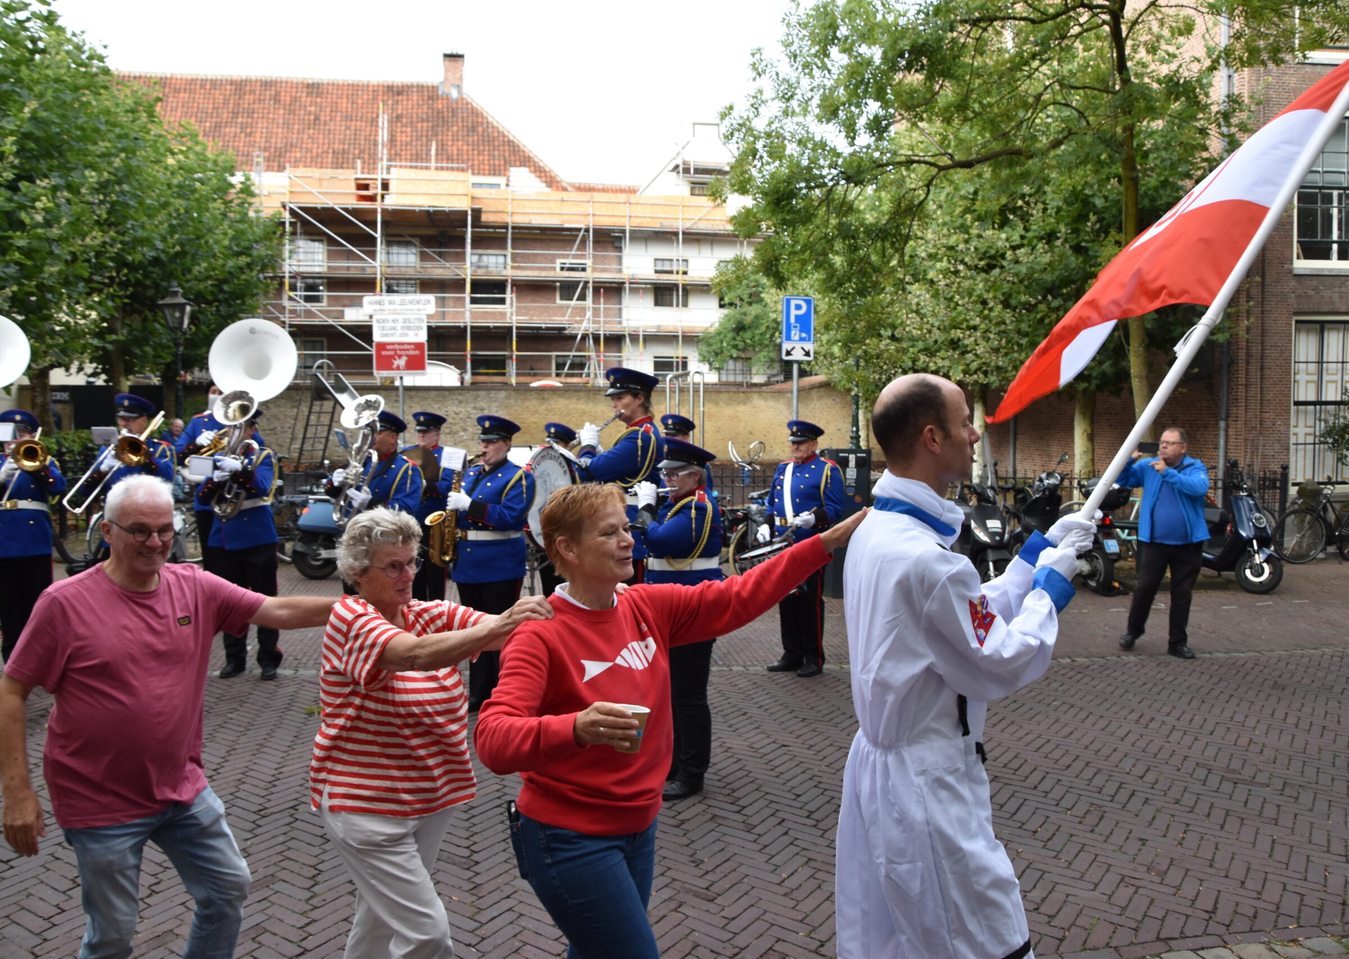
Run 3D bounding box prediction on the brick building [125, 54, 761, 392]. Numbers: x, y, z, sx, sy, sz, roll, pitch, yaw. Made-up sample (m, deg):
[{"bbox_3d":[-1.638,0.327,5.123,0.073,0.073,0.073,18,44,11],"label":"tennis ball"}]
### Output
[{"bbox_3d":[-10.462,-9.030,46.634,27.000,17.000,12.000,0,3,-7],"label":"brick building"}]

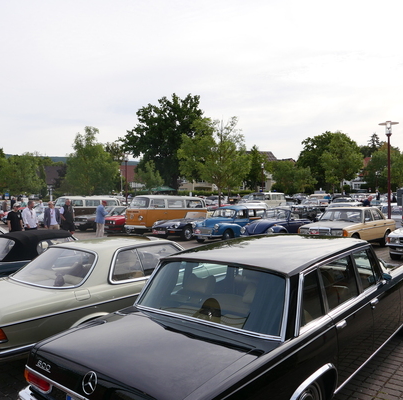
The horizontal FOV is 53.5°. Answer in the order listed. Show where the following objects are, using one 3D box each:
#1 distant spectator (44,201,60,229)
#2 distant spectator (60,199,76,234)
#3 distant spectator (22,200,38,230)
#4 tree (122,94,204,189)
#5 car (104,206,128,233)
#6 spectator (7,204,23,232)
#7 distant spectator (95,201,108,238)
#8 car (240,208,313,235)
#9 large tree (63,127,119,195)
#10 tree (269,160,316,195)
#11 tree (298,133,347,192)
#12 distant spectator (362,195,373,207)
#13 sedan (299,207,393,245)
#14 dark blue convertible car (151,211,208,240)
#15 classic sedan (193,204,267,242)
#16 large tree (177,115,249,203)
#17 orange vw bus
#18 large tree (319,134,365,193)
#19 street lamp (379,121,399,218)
[{"bbox_3d":[-5.873,0.966,15.800,0.570,1.790,0.360,-1,1,-21],"label":"distant spectator"},{"bbox_3d":[-5.305,0.920,15.889,0.600,1.840,0.420,-1,1,-20],"label":"distant spectator"},{"bbox_3d":[-6.563,0.904,15.300,0.520,1.760,0.340,0,0,-37],"label":"distant spectator"},{"bbox_3d":[-5.992,-7.815,63.000,12.930,17.640,12.930,-1,1,-5],"label":"tree"},{"bbox_3d":[-3.844,1.077,22.600,1.660,1.390,4.250,0,0,39],"label":"car"},{"bbox_3d":[-6.506,1.008,13.900,0.550,1.800,0.340,-1,1,-27],"label":"spectator"},{"bbox_3d":[-4.322,0.898,17.200,0.420,1.750,0.520,0,0,-22],"label":"distant spectator"},{"bbox_3d":[3.211,1.052,15.912,1.570,1.430,4.070,0,1,40],"label":"car"},{"bbox_3d":[-10.558,-2.711,38.000,5.330,8.560,5.330,-1,1,-16],"label":"large tree"},{"bbox_3d":[12.756,-1.933,56.000,6.600,7.210,6.600,0,0,0],"label":"tree"},{"bbox_3d":[20.486,-5.485,66.000,9.580,11.830,9.580,-1,1,17],"label":"tree"},{"bbox_3d":[7.784,0.673,18.700,0.500,1.700,0.550,0,1,30],"label":"distant spectator"},{"bbox_3d":[5.498,0.999,14.859,1.786,1.440,4.700,0,0,42],"label":"sedan"},{"bbox_3d":[-0.263,1.146,19.081,1.680,1.210,4.550,0,0,41],"label":"dark blue convertible car"},{"bbox_3d":[1.361,1.008,16.941,1.550,1.540,3.790,0,1,39],"label":"classic sedan"},{"bbox_3d":[1.156,-2.773,33.000,5.950,8.410,5.950,-1,1,2],"label":"large tree"},{"bbox_3d":[-1.702,0.800,20.739,1.740,1.940,4.500,0,1,38],"label":"orange vw bus"},{"bbox_3d":[15.882,-3.003,45.000,5.300,9.310,5.300,0,0,0],"label":"large tree"},{"bbox_3d":[8.768,-1.006,18.669,0.920,5.350,0.920,-1,1,0],"label":"street lamp"}]

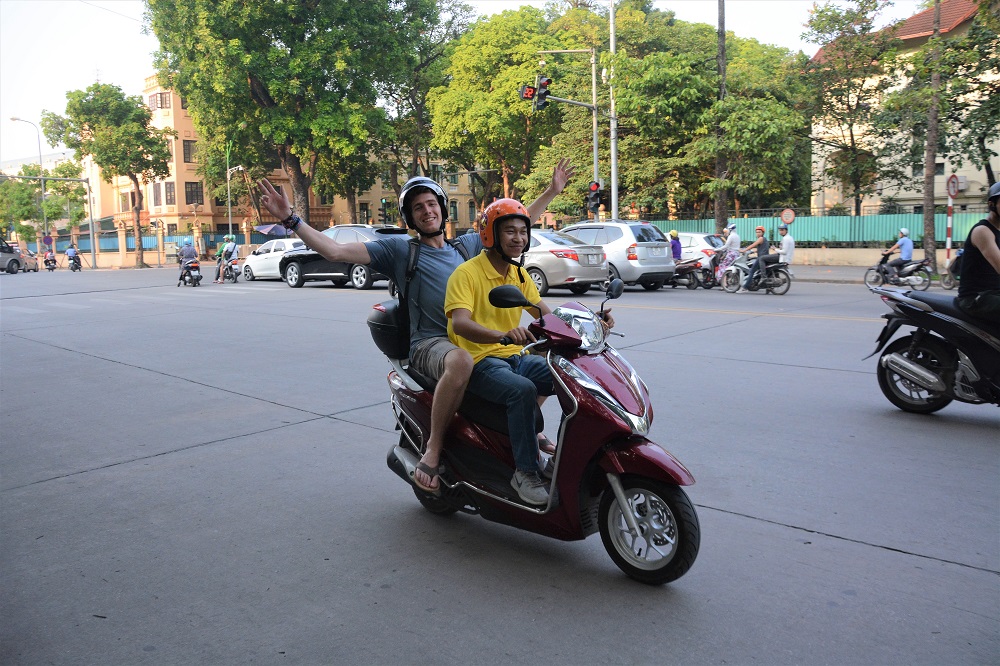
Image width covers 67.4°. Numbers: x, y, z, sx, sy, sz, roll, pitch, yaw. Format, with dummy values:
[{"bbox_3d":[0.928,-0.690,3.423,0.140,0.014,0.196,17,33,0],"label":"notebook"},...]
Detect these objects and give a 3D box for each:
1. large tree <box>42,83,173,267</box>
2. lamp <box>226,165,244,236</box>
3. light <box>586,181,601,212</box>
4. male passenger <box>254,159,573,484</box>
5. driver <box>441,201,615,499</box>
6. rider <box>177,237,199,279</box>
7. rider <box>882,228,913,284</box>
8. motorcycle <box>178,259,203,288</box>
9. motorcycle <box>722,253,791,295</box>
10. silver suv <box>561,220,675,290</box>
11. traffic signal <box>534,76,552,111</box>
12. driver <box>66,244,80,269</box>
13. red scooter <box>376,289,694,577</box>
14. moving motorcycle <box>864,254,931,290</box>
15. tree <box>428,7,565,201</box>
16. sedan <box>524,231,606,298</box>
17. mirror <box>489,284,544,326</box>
[{"bbox_3d":[-20.314,-8.265,39.000,6.700,9.500,6.700,-1,8,0],"label":"large tree"},{"bbox_3d":[-16.645,-7.554,47.000,1.250,6.200,0.350,2,8,23],"label":"lamp"},{"bbox_3d":[3.554,-5.151,28.500,0.400,1.150,0.360,-8,10,-44],"label":"light"},{"bbox_3d":[-0.290,-0.070,3.660,1.660,1.580,0.680,-7,9,-40],"label":"male passenger"},{"bbox_3d":[0.087,0.054,3.440,0.660,1.330,0.700,5,9,39],"label":"driver"},{"bbox_3d":[-9.489,-2.235,22.800,0.650,1.350,0.780,-6,9,-32],"label":"rider"},{"bbox_3d":[9.862,-1.948,18.600,0.520,1.300,0.680,-7,9,-38],"label":"rider"},{"bbox_3d":[-9.428,-1.948,22.800,0.680,1.060,1.800,-6,9,-32],"label":"motorcycle"},{"bbox_3d":[6.166,-1.456,17.934,0.680,1.060,1.900,-8,10,-44],"label":"motorcycle"},{"bbox_3d":[2.286,-1.991,19.414,1.800,1.660,4.500,-8,11,-44],"label":"silver suv"},{"bbox_3d":[1.377,-7.667,24.000,0.380,1.100,0.420,7,11,44],"label":"traffic signal"},{"bbox_3d":[-22.953,-4.112,40.300,0.600,1.300,0.750,-3,8,-18],"label":"driver"},{"bbox_3d":[0.049,0.374,3.491,1.950,1.225,0.840,5,9,39],"label":"red scooter"},{"bbox_3d":[10.564,-1.663,19.900,0.670,1.020,1.840,-8,10,-41],"label":"moving motorcycle"},{"bbox_3d":[-0.076,-9.937,38.000,7.800,12.400,7.800,-1,8,0],"label":"tree"},{"bbox_3d":[0.471,-1.694,18.138,4.400,1.475,1.700,6,10,41],"label":"sedan"},{"bbox_3d":[0.065,-0.109,2.978,0.220,0.170,0.100,-5,8,-30],"label":"mirror"}]

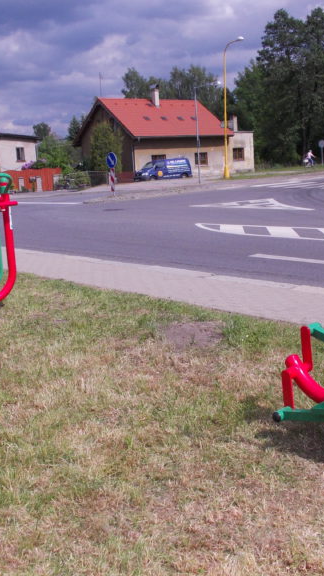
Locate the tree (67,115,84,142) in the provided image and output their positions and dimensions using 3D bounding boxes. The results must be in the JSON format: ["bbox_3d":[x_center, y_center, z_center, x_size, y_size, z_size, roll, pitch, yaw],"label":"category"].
[{"bbox_3d":[-10.964,-17.448,79.213,2.800,8.200,2.800,-3,11,0],"label":"tree"}]

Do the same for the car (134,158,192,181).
[{"bbox_3d":[0.174,-10.560,57.315,4.800,1.930,1.900,-10,13,-33],"label":"car"}]

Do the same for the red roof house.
[{"bbox_3d":[0.261,-15.746,65.456,15.300,9.000,10.800,-11,14,-35],"label":"red roof house"}]

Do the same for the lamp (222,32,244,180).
[{"bbox_3d":[5.602,-13.850,49.937,1.900,10.700,0.400,6,14,39],"label":"lamp"}]

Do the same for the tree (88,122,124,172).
[{"bbox_3d":[-5.273,-12.402,58.972,3.100,5.500,3.100,-3,11,0],"label":"tree"}]

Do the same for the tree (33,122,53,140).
[{"bbox_3d":[-16.548,-18.627,87.232,3.400,8.000,3.400,-3,11,0],"label":"tree"}]

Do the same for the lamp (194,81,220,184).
[{"bbox_3d":[3.168,-10.578,44.035,0.350,6.800,2.300,-12,14,-37],"label":"lamp"}]

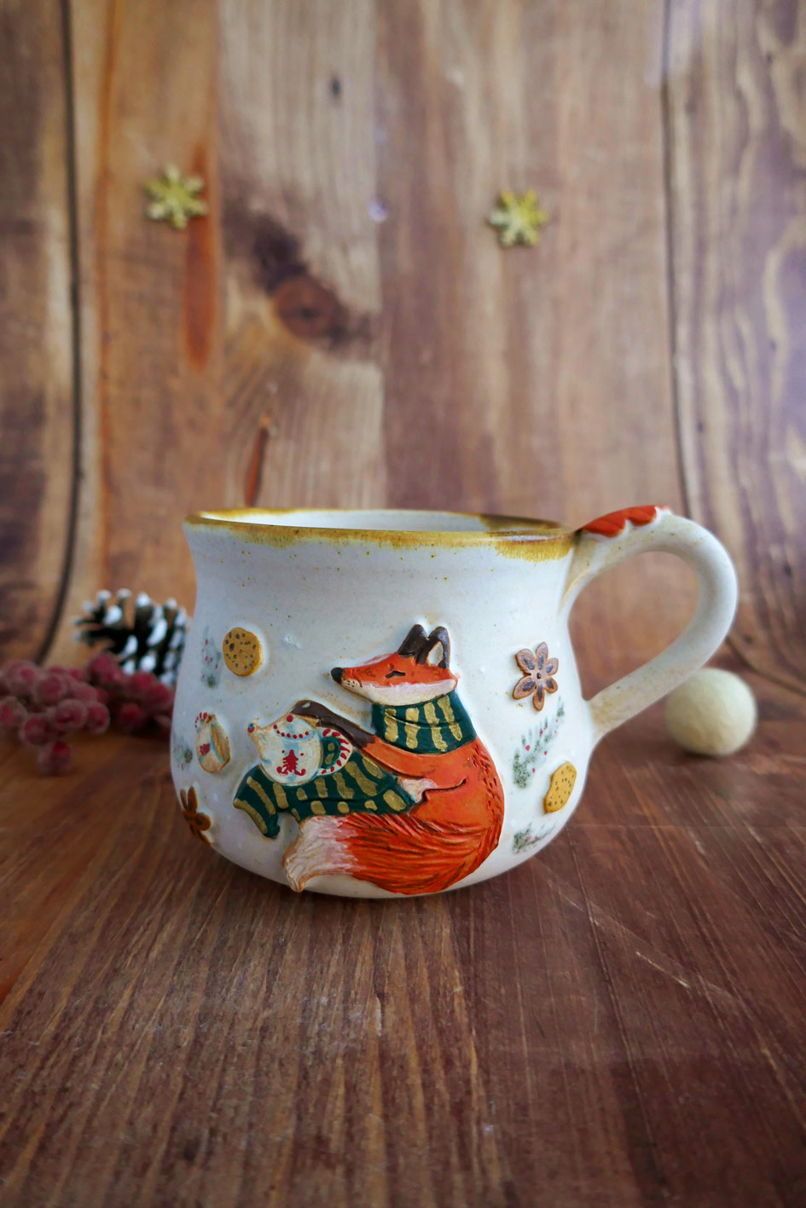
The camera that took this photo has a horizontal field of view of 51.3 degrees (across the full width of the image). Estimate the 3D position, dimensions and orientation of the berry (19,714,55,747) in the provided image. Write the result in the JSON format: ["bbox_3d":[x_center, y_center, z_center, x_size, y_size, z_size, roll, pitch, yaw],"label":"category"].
[{"bbox_3d":[-0.115,0.040,0.264,0.011,0.011,0.011,1,9,0],"label":"berry"}]

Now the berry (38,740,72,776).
[{"bbox_3d":[-0.106,0.047,0.255,0.010,0.010,0.010,1,9,0],"label":"berry"}]

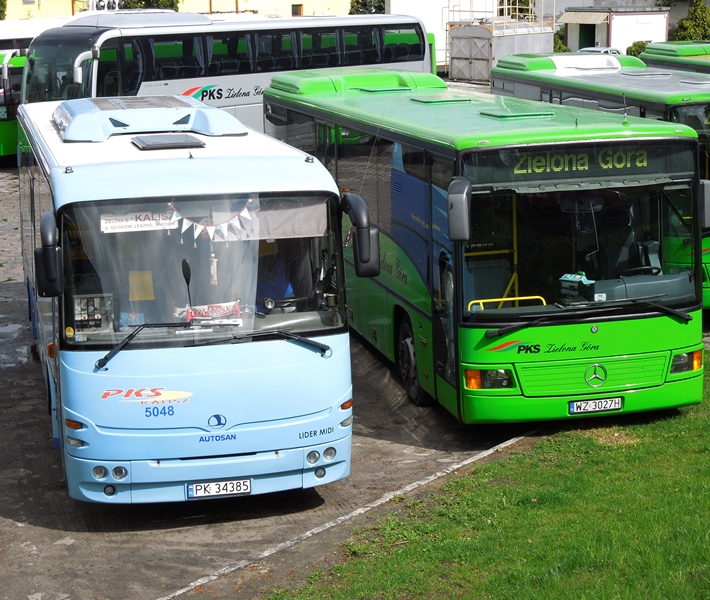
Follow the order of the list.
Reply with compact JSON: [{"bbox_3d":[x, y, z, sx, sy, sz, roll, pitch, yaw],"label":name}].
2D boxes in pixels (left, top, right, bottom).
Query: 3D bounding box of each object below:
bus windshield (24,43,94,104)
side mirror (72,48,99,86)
[{"bbox_3d":[-6.401,-4.942,35.421,2.350,1.650,0.600,7,14,39],"label":"bus windshield"},{"bbox_3d":[-5.736,-4.987,34.204,0.350,0.800,0.600,7,14,39],"label":"side mirror"}]

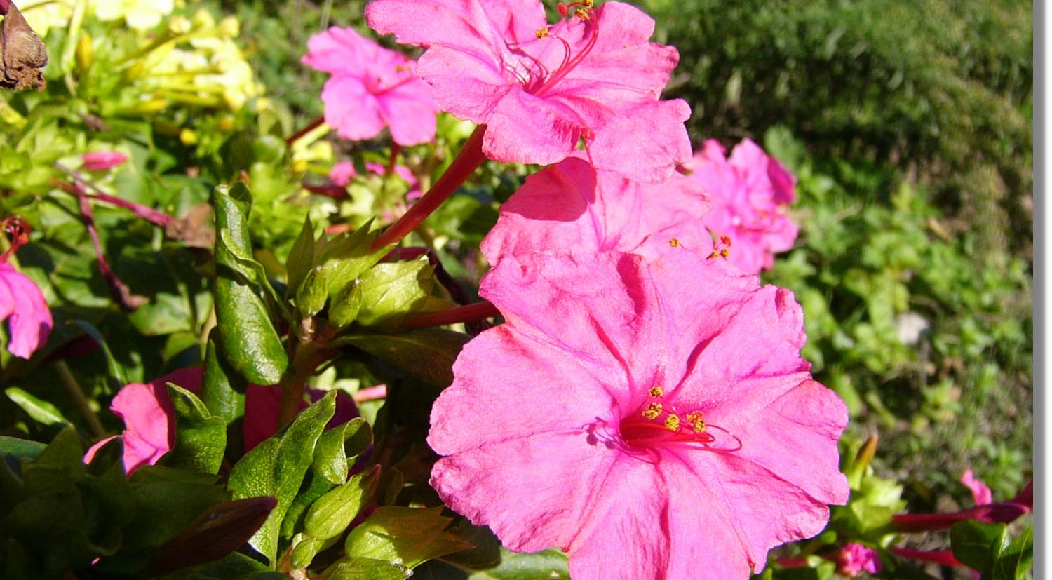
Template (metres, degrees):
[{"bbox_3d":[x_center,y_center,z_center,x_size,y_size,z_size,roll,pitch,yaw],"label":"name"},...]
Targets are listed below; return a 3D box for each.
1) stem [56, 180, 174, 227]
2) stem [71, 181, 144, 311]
[{"bbox_3d":[-0.096,-0.020,0.250,0.030,0.004,0.004,22,-11,9],"label":"stem"},{"bbox_3d":[-0.138,-0.014,0.350,0.007,0.046,0.007,-26,0,0],"label":"stem"}]

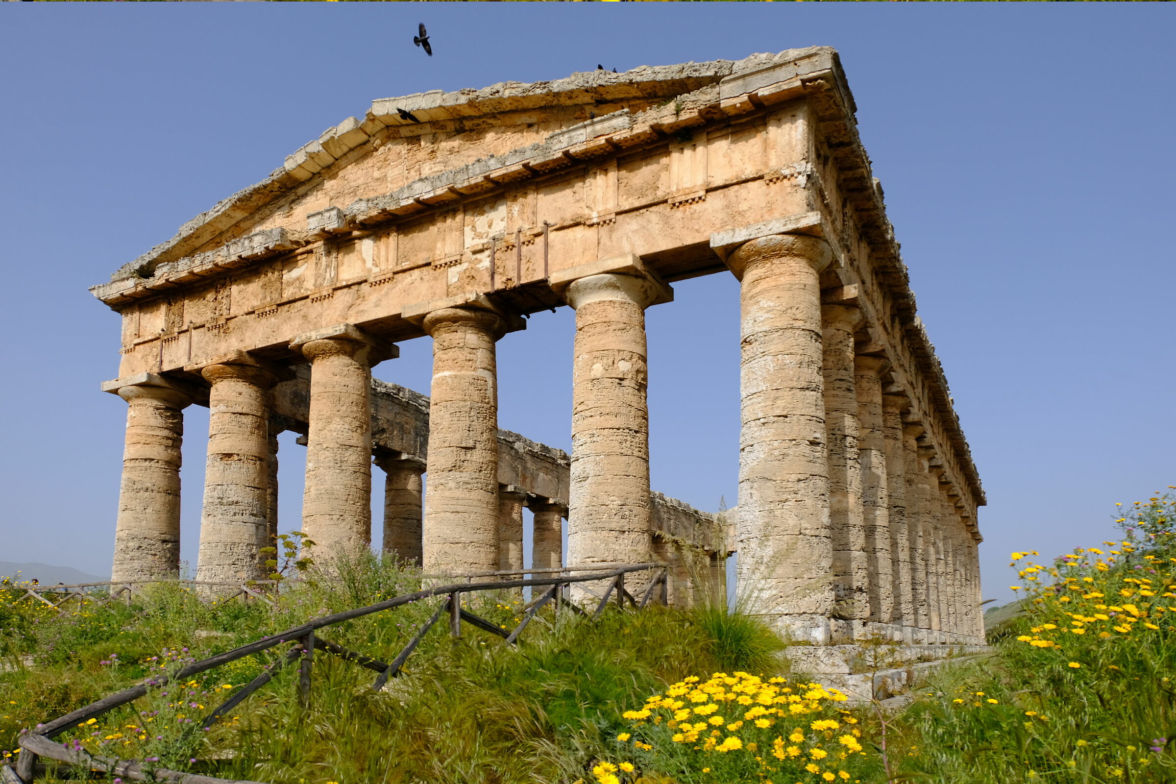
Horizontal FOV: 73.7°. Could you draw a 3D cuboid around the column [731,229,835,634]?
[{"bbox_3d":[4.153,0.642,16.600,2.100,8.400,2.100,-7,-15,27],"label":"column"}]

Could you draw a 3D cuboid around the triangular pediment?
[{"bbox_3d":[-5.881,-6.312,22.843,24.600,3.800,1.900,-7,-15,27],"label":"triangular pediment"}]

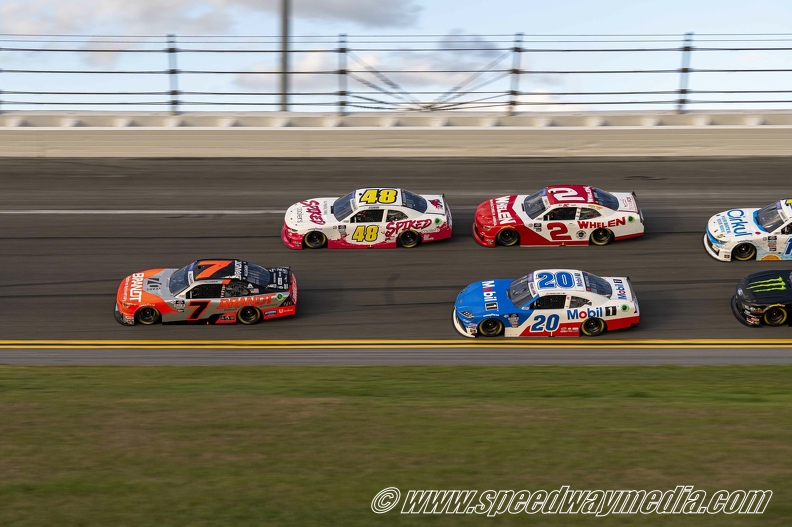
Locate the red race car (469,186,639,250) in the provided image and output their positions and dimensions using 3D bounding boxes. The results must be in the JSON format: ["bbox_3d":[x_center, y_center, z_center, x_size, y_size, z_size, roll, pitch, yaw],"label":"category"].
[{"bbox_3d":[4.721,-1.505,44.825,4.900,1.300,1.950,0,28,0],"label":"red race car"}]

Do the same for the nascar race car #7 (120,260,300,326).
[{"bbox_3d":[-5.041,0.599,40.925,4.900,1.300,1.950,0,28,0],"label":"nascar race car #7"}]

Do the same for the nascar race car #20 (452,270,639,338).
[{"bbox_3d":[3.944,0.895,40.525,4.900,1.300,1.950,0,28,0],"label":"nascar race car #20"}]

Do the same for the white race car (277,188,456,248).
[{"bbox_3d":[-0.837,-1.451,44.625,4.900,1.300,1.950,0,28,0],"label":"white race car"}]

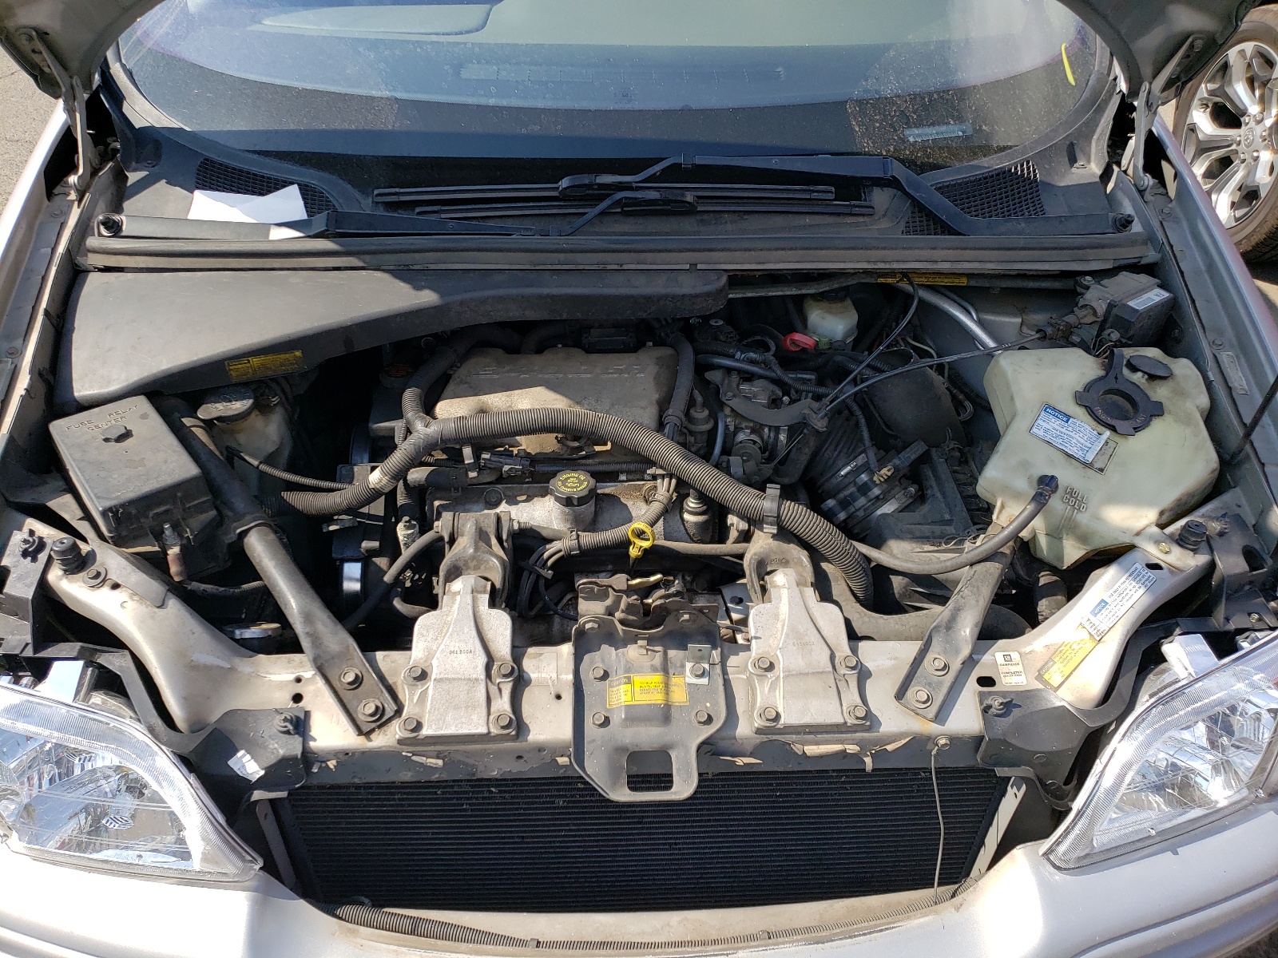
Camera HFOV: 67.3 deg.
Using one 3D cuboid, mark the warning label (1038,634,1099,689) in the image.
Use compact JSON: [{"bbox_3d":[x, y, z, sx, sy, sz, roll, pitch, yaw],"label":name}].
[{"bbox_3d":[0.436,0.184,0.977,0.084,0.003,0.025,-32,50,-24],"label":"warning label"}]

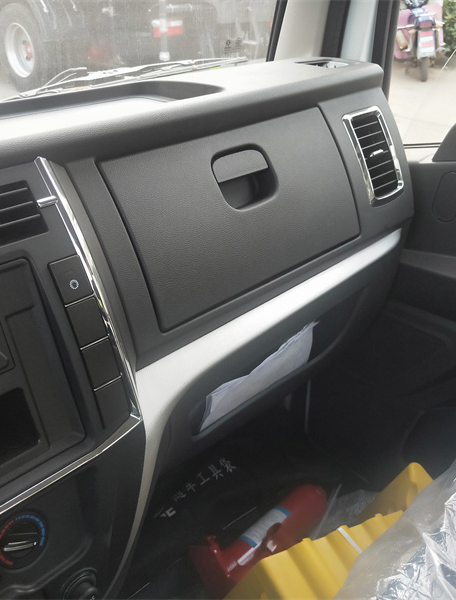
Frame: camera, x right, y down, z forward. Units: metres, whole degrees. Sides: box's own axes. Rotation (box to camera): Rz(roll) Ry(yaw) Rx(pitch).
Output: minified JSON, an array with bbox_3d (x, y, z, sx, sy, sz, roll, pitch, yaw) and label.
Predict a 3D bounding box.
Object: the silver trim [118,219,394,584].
[{"bbox_3d":[0.045,0.158,0.794,0.467,0.451,0.121,-26,39,-36],"label":"silver trim"}]

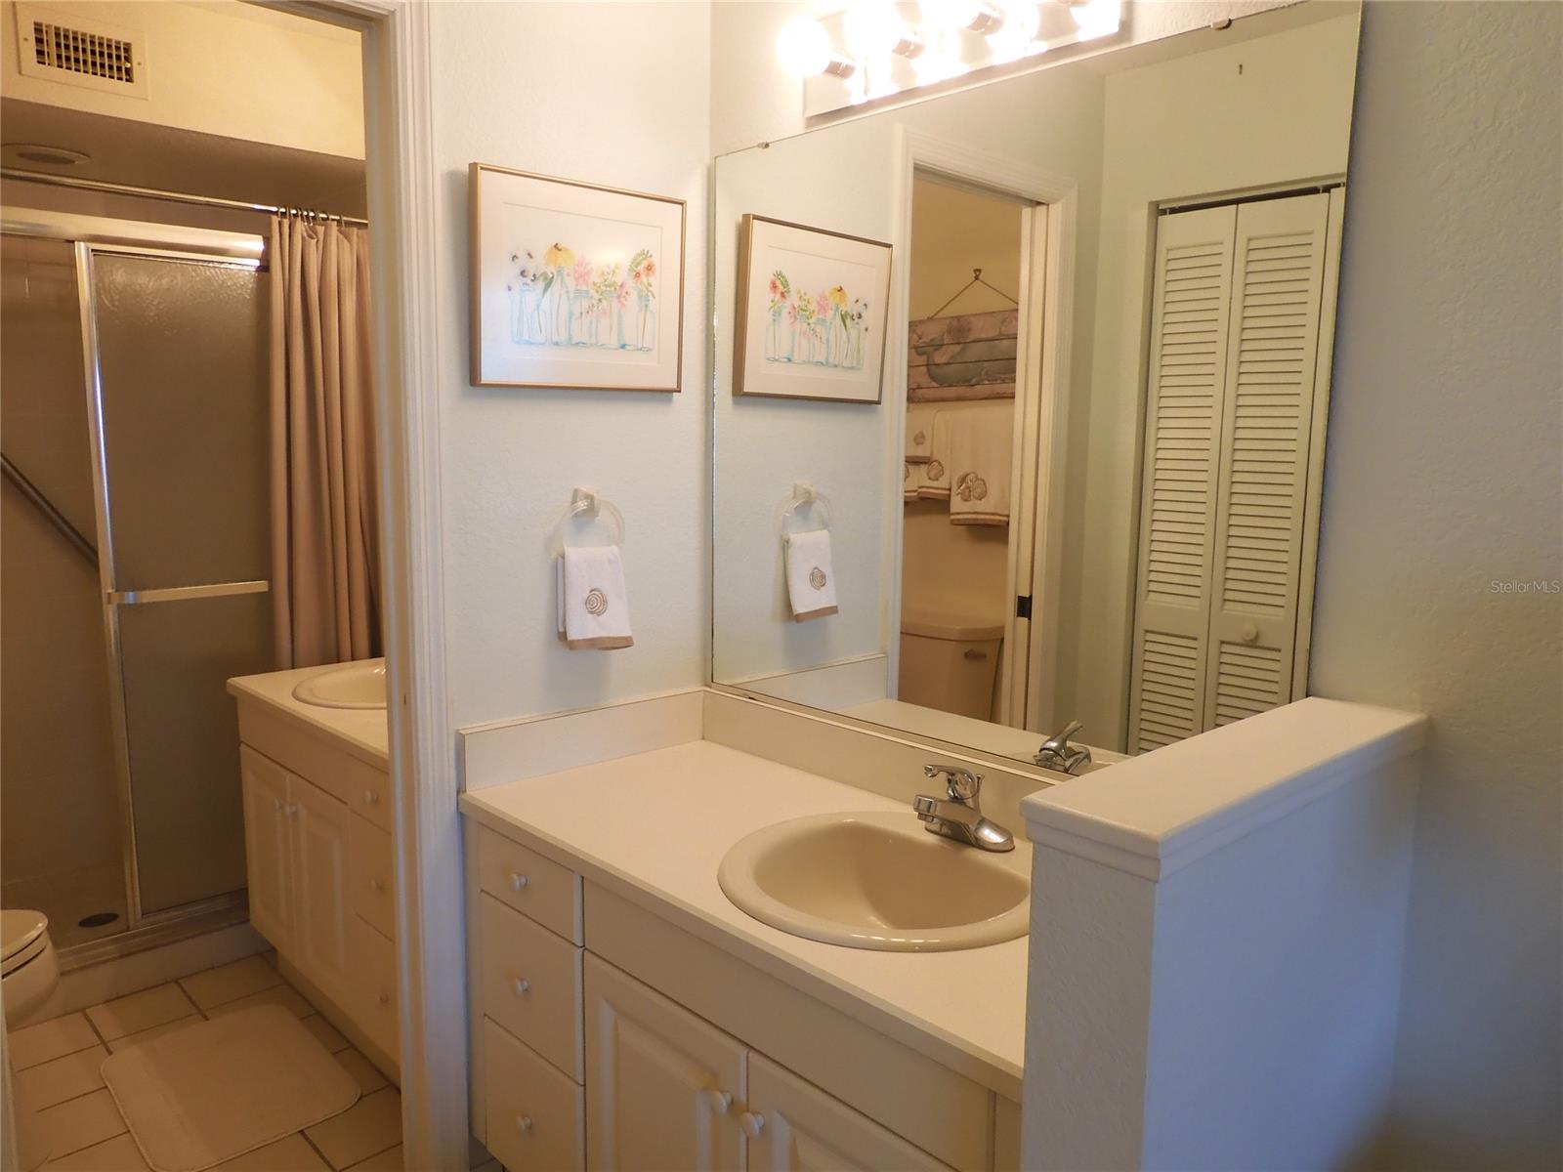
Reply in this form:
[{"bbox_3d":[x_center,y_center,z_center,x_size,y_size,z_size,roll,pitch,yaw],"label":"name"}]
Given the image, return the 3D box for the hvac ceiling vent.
[{"bbox_3d":[-1.605,-1.231,2.495,0.256,0.157,0.021,-6,10,-43],"label":"hvac ceiling vent"}]

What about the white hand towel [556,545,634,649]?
[{"bbox_3d":[-0.345,0.022,2.013,0.144,0.200,0.051,-6,10,-43],"label":"white hand towel"}]

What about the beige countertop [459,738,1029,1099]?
[{"bbox_3d":[0.053,0.413,1.650,0.557,0.037,1.204,-6,10,-43],"label":"beige countertop"}]

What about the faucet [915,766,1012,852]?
[{"bbox_3d":[0.255,0.325,1.625,0.169,0.131,0.157,-6,10,-43],"label":"faucet"}]

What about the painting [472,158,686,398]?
[{"bbox_3d":[-0.352,-0.534,1.945,0.427,0.359,0.036,-6,10,-43],"label":"painting"}]

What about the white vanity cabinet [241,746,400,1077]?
[{"bbox_3d":[-0.826,0.697,2.634,0.545,0.789,1.126,-6,10,-43],"label":"white vanity cabinet"}]

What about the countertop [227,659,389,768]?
[{"bbox_3d":[-0.837,0.288,2.581,0.566,0.042,1.144,-6,10,-43],"label":"countertop"}]

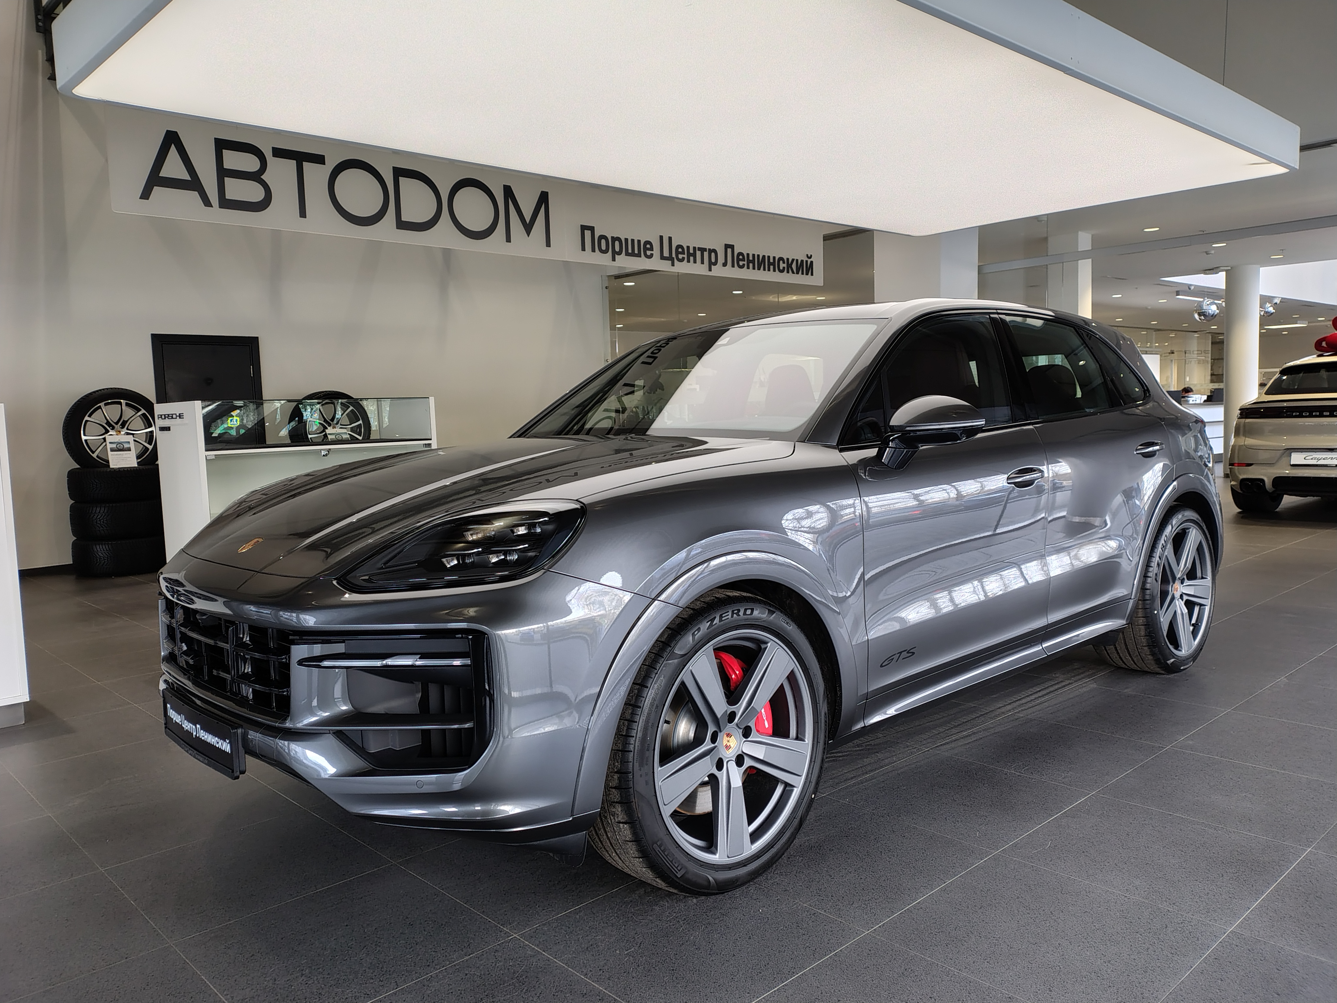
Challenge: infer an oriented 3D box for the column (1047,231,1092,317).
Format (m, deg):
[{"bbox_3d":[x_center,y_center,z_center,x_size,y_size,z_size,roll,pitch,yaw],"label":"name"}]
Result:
[{"bbox_3d":[4.703,-1.505,11.307,0.370,3.050,0.370,-7,7,-43],"label":"column"}]

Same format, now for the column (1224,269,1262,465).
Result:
[{"bbox_3d":[8.569,-1.936,14.393,0.440,3.050,0.440,-7,7,-43],"label":"column"}]

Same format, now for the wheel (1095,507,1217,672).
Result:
[{"bbox_3d":[2.287,0.394,4.552,0.780,0.780,0.315,-7,7,-43],"label":"wheel"}]

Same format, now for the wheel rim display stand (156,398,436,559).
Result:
[{"bbox_3d":[-3.067,-0.117,8.204,1.930,1.440,0.930,-7,7,-43],"label":"wheel rim display stand"}]

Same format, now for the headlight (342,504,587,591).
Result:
[{"bbox_3d":[-0.493,0.119,2.318,0.420,0.215,0.460,-7,7,-43],"label":"headlight"}]

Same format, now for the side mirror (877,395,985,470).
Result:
[{"bbox_3d":[0.840,-0.223,3.088,0.210,0.225,0.260,-7,7,-43],"label":"side mirror"}]

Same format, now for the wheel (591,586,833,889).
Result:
[{"bbox_3d":[0.098,0.642,2.651,0.785,0.785,0.290,-7,7,-43],"label":"wheel"}]

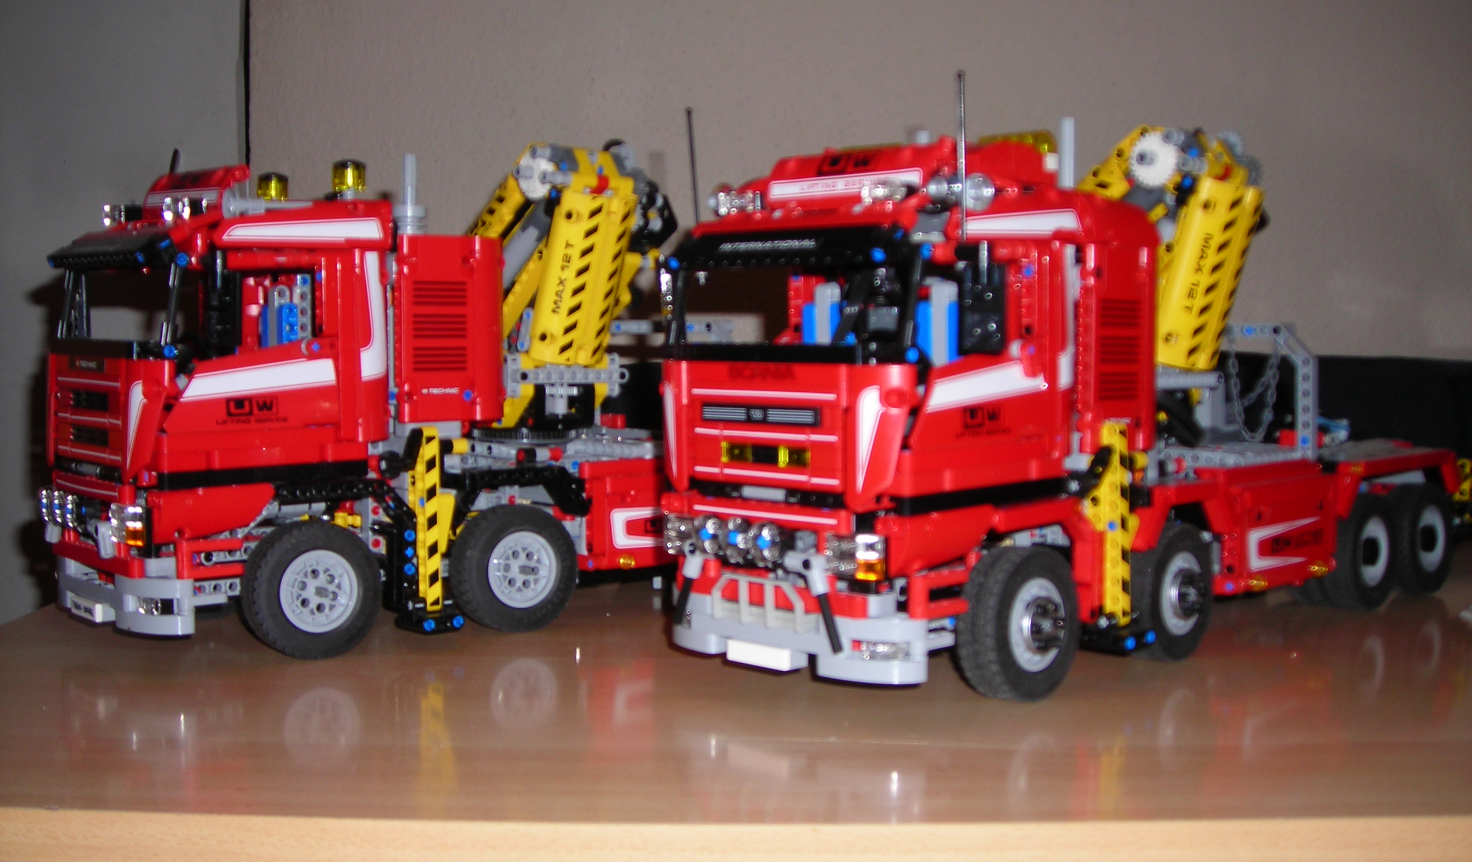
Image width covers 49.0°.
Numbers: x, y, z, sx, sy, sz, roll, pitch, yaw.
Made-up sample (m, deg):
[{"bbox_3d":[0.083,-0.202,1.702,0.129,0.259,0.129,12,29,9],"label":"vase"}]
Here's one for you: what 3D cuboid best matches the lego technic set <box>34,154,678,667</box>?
[{"bbox_3d":[-0.091,-0.032,0.893,0.540,0.253,0.142,-3,5,-38],"label":"lego technic set"}]

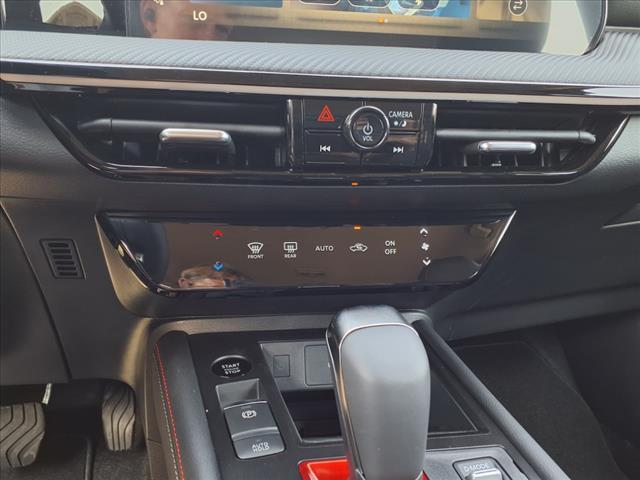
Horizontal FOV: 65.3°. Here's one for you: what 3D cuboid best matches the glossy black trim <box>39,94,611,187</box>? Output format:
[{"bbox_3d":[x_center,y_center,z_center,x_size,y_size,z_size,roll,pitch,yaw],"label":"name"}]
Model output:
[{"bbox_3d":[0.034,-0.081,0.398,0.460,0.066,0.050,-1,34,-12],"label":"glossy black trim"}]

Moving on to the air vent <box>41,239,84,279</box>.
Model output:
[{"bbox_3d":[-0.224,0.016,0.435,0.027,0.042,0.010,-1,42,-12],"label":"air vent"}]

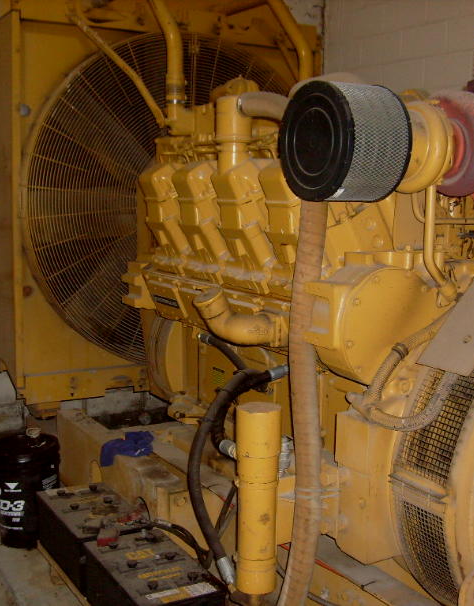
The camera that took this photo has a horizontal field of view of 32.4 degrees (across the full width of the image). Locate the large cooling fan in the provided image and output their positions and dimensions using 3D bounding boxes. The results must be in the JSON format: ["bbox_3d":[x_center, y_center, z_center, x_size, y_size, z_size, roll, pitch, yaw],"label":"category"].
[{"bbox_3d":[-0.247,-0.499,4.086,1.630,1.630,0.200,-3,9,-30],"label":"large cooling fan"}]

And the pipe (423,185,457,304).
[{"bbox_3d":[0.530,-0.152,2.130,0.100,0.310,0.050,-3,9,-30],"label":"pipe"}]

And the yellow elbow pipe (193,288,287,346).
[{"bbox_3d":[0.007,0.043,2.420,0.250,0.165,0.130,-3,9,-30],"label":"yellow elbow pipe"}]

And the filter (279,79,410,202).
[{"bbox_3d":[0.259,-0.383,1.963,0.178,0.283,0.283,-3,9,-30],"label":"filter"}]

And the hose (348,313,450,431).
[{"bbox_3d":[0.384,0.162,1.930,0.180,0.270,0.200,-3,9,-30],"label":"hose"}]

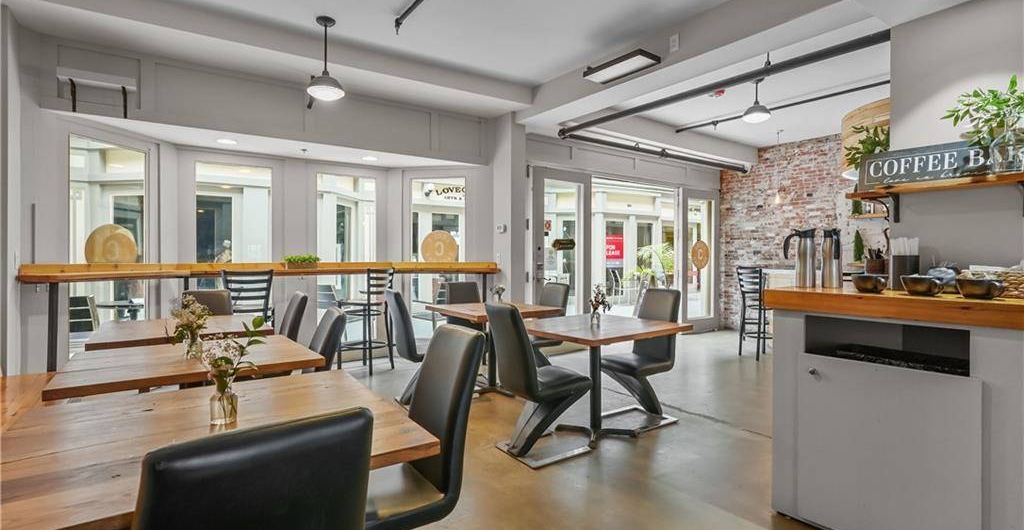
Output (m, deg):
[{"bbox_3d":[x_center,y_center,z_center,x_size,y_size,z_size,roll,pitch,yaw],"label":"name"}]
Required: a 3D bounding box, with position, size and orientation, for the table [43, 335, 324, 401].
[{"bbox_3d":[-1.455,0.790,2.237,0.910,0.750,0.850,-1,1,-36],"label":"table"}]

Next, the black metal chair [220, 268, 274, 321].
[{"bbox_3d":[-2.420,0.597,4.450,0.430,1.090,0.470,-1,1,-27],"label":"black metal chair"}]

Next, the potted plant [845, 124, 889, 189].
[{"bbox_3d":[1.976,-0.595,2.650,0.320,0.360,0.330,-1,1,-36],"label":"potted plant"}]

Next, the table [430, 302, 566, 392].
[{"bbox_3d":[-0.176,0.769,4.462,0.920,0.750,0.920,-1,1,-36],"label":"table"}]

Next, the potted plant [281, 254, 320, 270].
[{"bbox_3d":[-2.203,-0.033,5.084,0.380,0.160,0.140,-1,1,-36],"label":"potted plant"}]

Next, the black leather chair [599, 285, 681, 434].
[{"bbox_3d":[0.947,0.686,3.636,0.580,0.950,0.420,-1,1,-36],"label":"black leather chair"}]

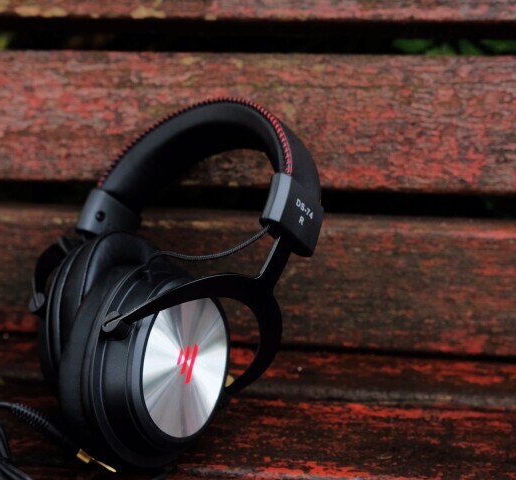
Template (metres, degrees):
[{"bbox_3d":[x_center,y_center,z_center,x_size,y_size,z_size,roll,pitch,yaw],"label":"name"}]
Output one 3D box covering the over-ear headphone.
[{"bbox_3d":[-0.046,0.017,0.541,0.160,0.205,0.101,-1,-30,40],"label":"over-ear headphone"}]

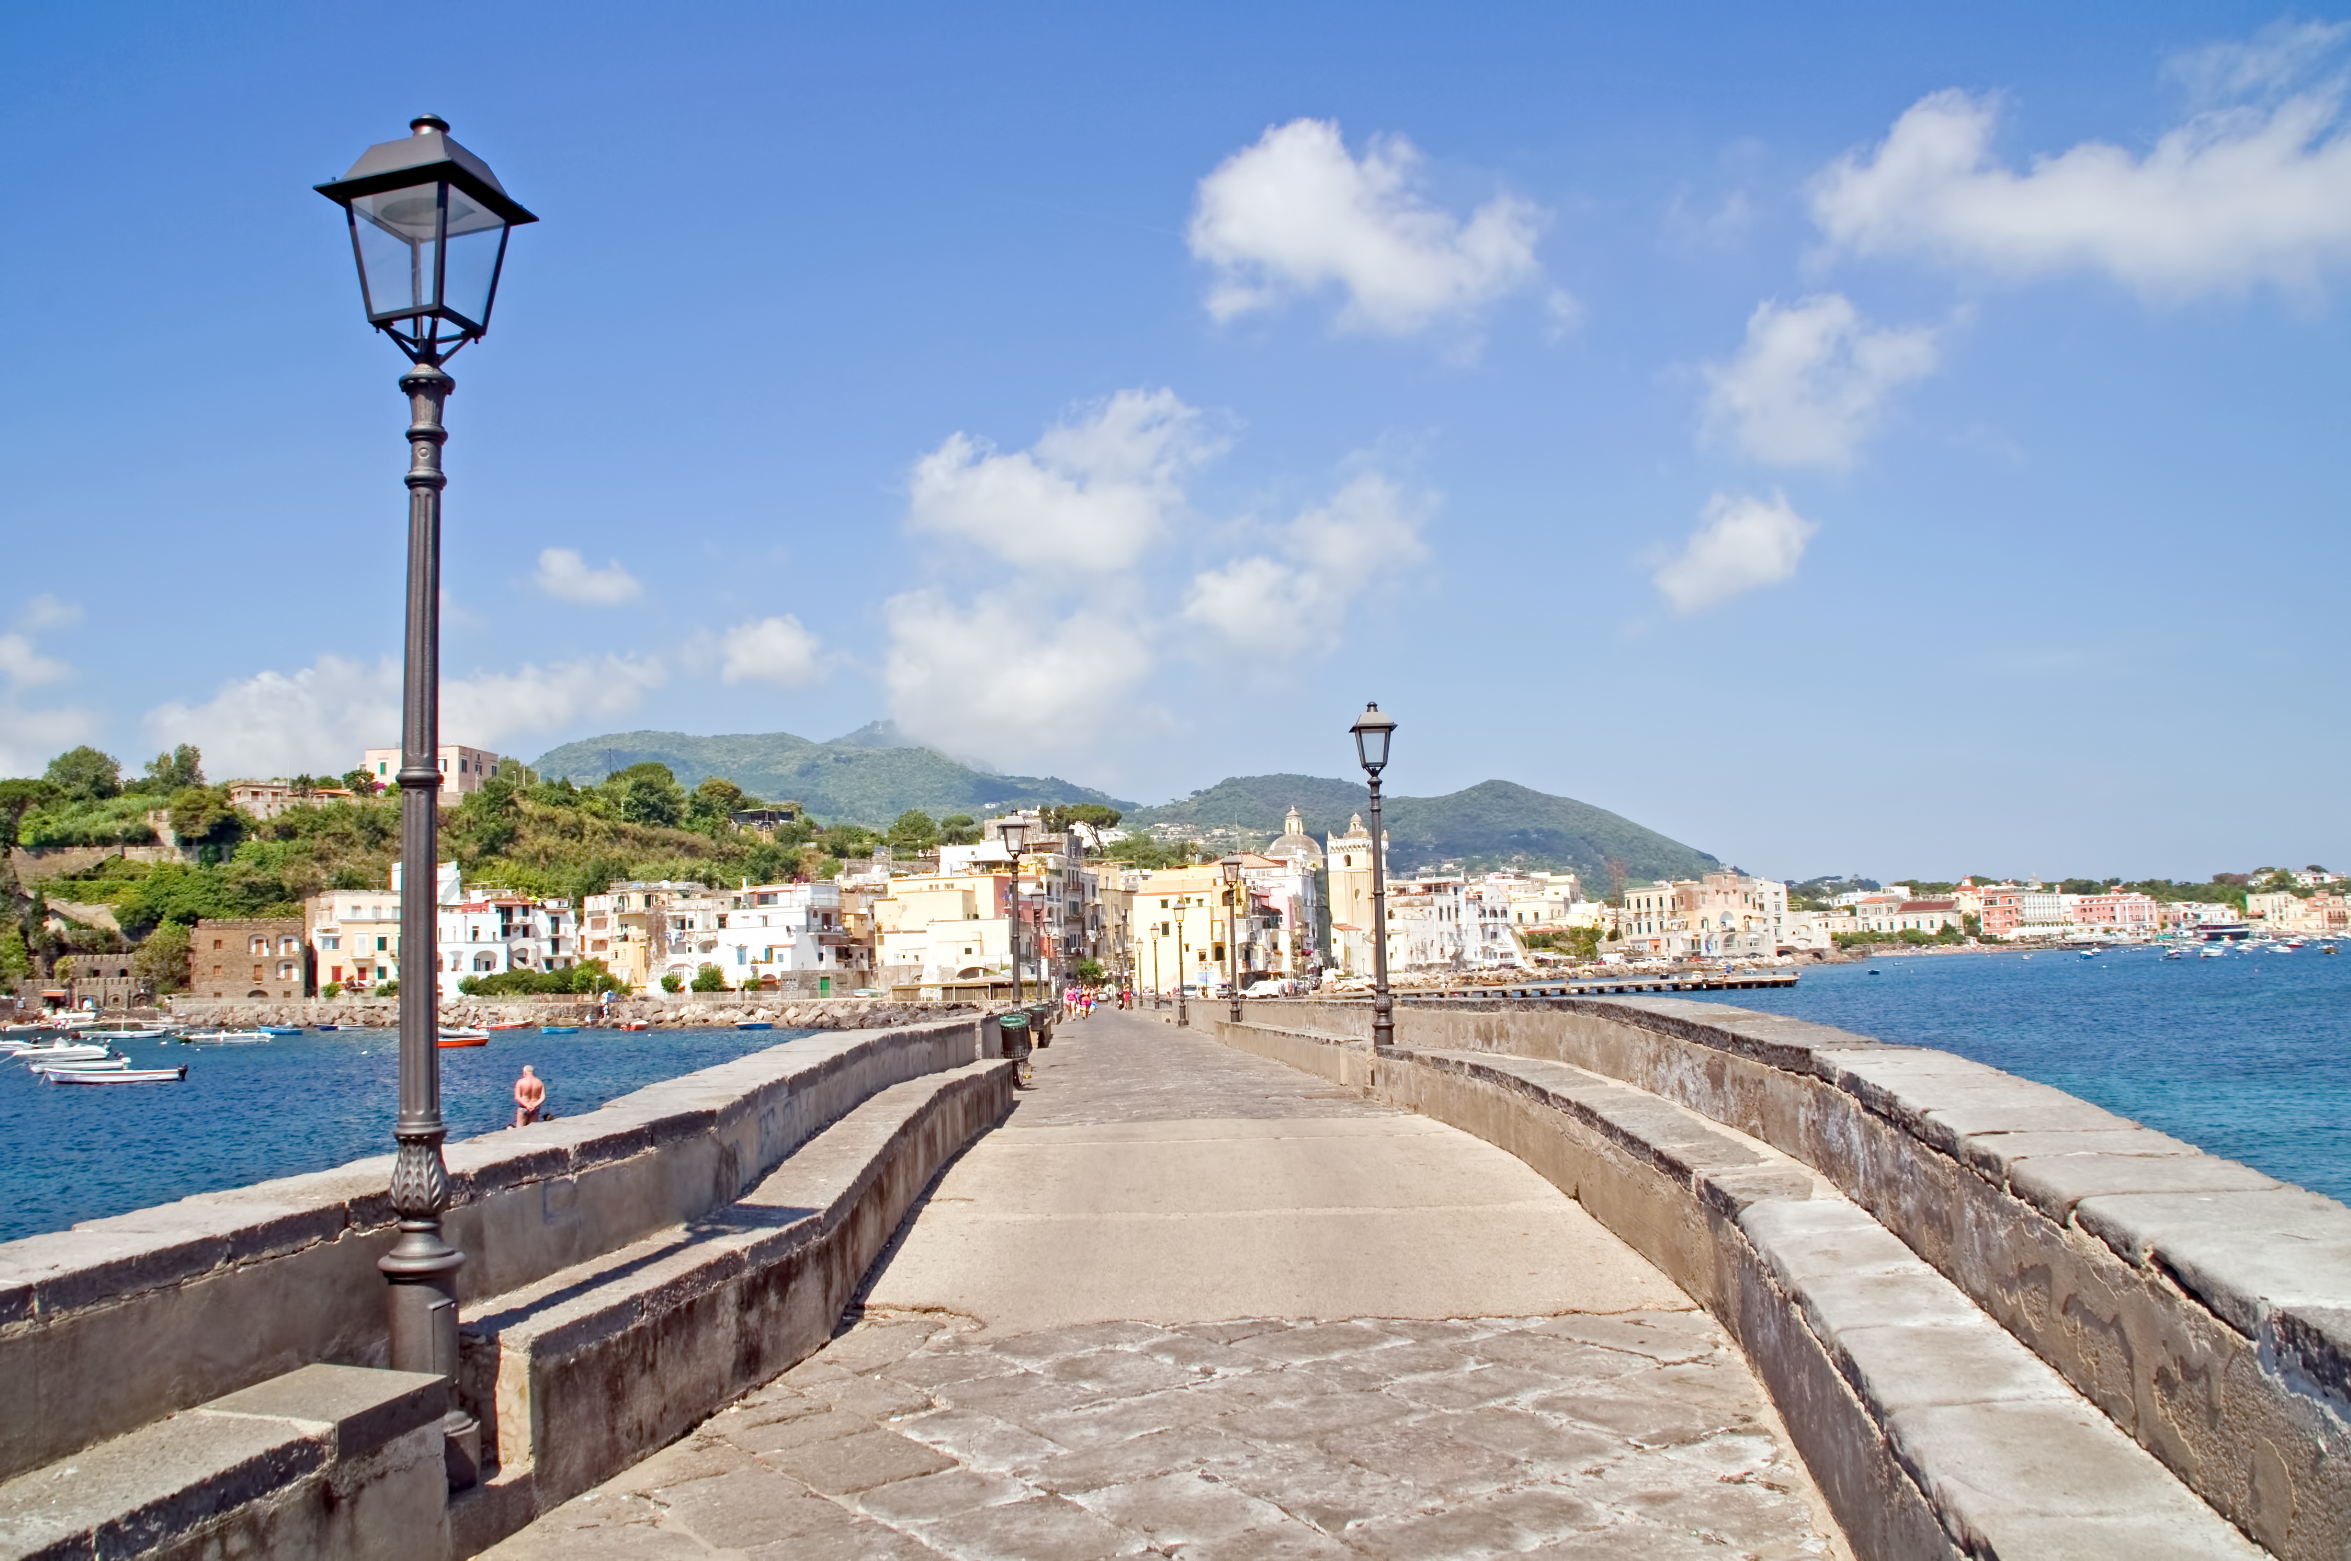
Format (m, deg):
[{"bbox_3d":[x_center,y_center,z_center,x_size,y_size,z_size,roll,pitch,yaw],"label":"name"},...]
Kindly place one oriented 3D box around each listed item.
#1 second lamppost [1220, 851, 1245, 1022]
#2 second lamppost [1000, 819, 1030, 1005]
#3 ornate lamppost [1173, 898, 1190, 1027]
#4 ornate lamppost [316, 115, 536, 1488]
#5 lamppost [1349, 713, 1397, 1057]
[{"bbox_3d":[1.362,3.848,40.844,0.480,4.250,0.480,-1,-6,-2],"label":"second lamppost"},{"bbox_3d":[-2.834,2.793,31.563,0.480,4.250,0.480,-1,-6,-2],"label":"second lamppost"},{"bbox_3d":[0.216,6.151,59.348,0.480,4.250,0.480,-1,-6,-2],"label":"ornate lamppost"},{"bbox_3d":[-2.317,-0.023,5.463,0.480,4.250,0.480,-3,-6,14],"label":"ornate lamppost"},{"bbox_3d":[2.286,1.243,19.692,0.480,4.250,0.480,-1,-6,-2],"label":"lamppost"}]

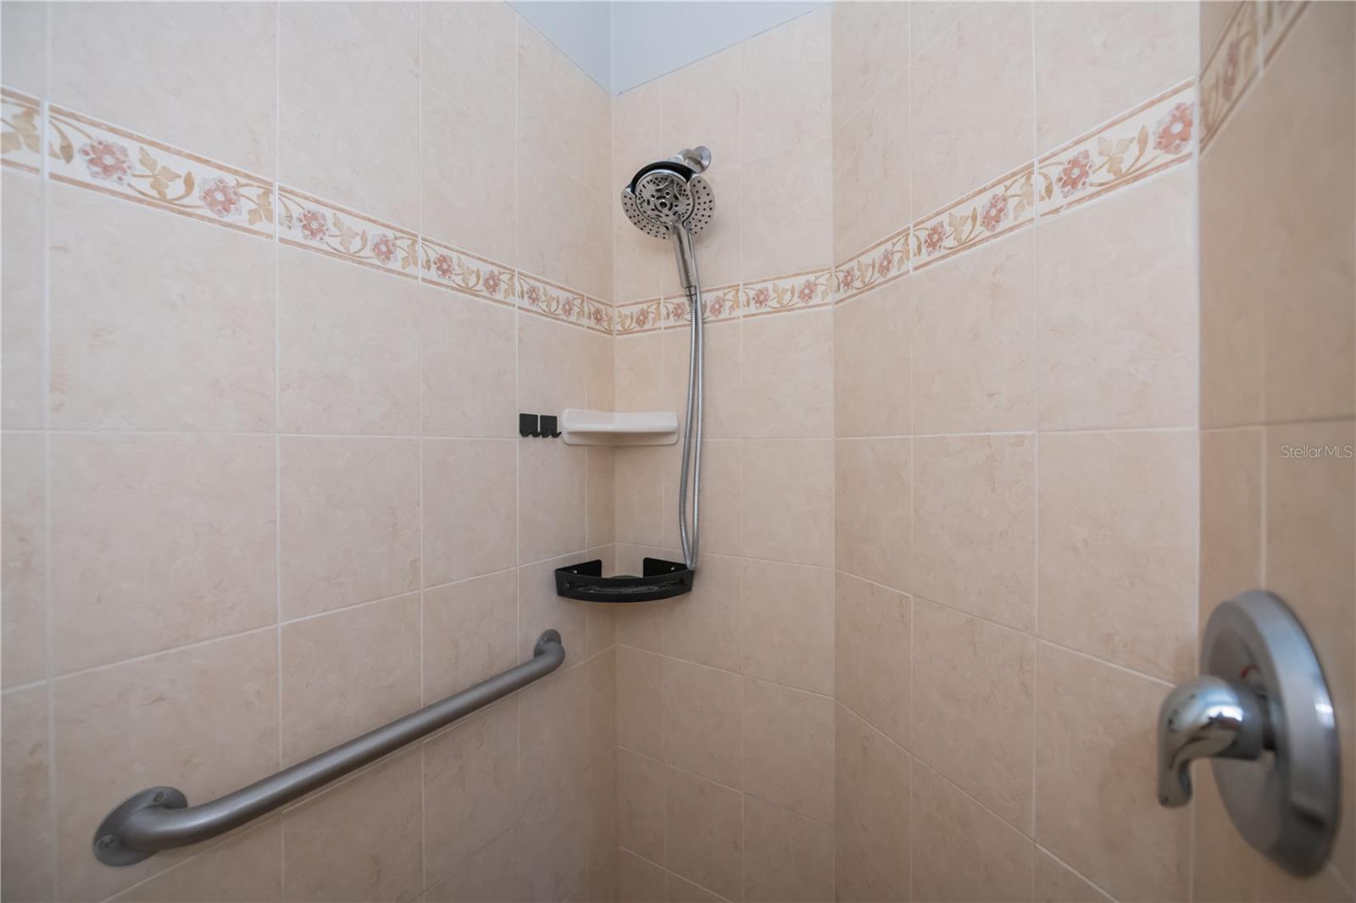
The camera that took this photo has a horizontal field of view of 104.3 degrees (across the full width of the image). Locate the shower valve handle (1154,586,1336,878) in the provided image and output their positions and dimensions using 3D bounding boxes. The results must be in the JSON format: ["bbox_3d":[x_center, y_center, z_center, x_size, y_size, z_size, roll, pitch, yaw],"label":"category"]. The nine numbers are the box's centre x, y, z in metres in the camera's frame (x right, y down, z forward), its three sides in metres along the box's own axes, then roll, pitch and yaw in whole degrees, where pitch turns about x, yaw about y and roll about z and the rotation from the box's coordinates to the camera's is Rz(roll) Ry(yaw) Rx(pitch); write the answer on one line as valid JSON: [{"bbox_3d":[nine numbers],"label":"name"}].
[{"bbox_3d":[0.381,0.184,0.375,0.064,0.176,0.176,0,1,32],"label":"shower valve handle"}]

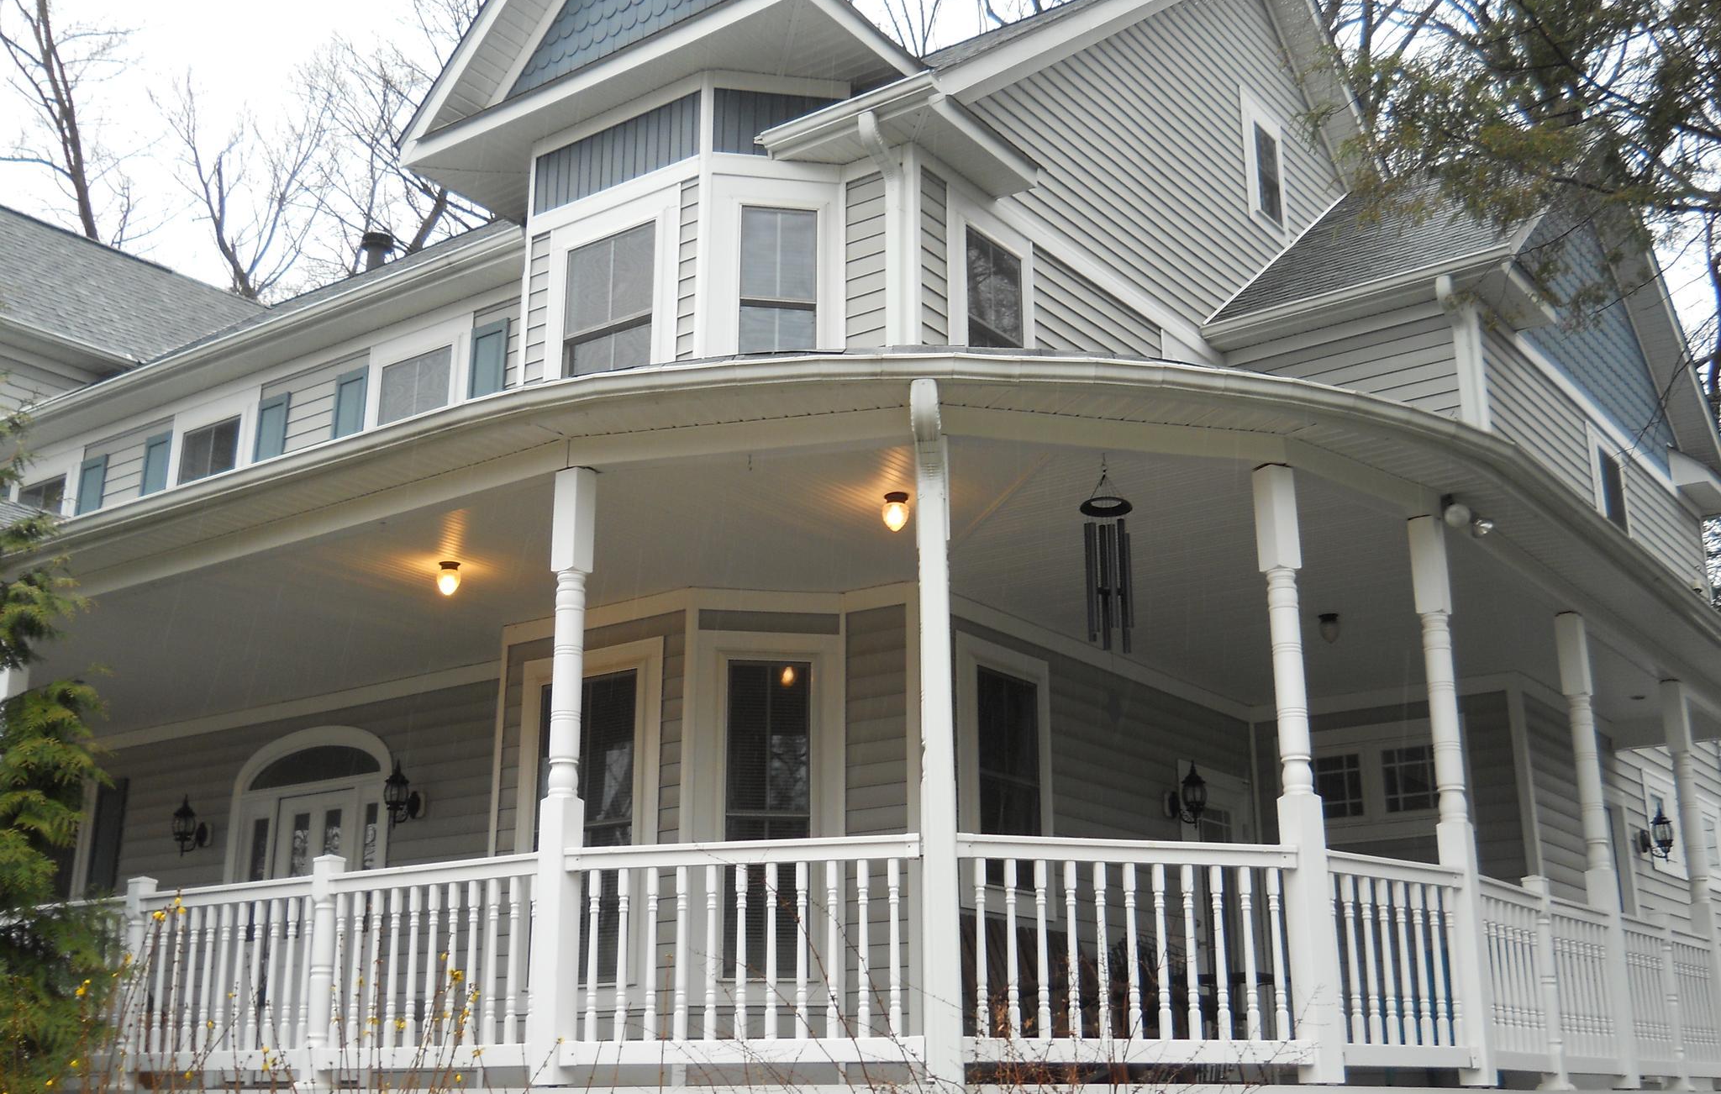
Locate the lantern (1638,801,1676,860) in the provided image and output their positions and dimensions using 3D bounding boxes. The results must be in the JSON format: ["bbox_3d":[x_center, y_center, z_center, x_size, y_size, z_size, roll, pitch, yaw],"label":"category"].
[{"bbox_3d":[6.232,2.247,14.410,0.270,0.465,0.165,-12,-20,34],"label":"lantern"}]

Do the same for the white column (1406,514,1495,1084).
[{"bbox_3d":[2.660,1.094,8.274,0.135,2.540,0.135,-12,-20,34],"label":"white column"}]

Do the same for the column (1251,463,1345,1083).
[{"bbox_3d":[1.793,0.883,7.556,0.135,2.540,0.135,9,-19,-29],"label":"column"}]

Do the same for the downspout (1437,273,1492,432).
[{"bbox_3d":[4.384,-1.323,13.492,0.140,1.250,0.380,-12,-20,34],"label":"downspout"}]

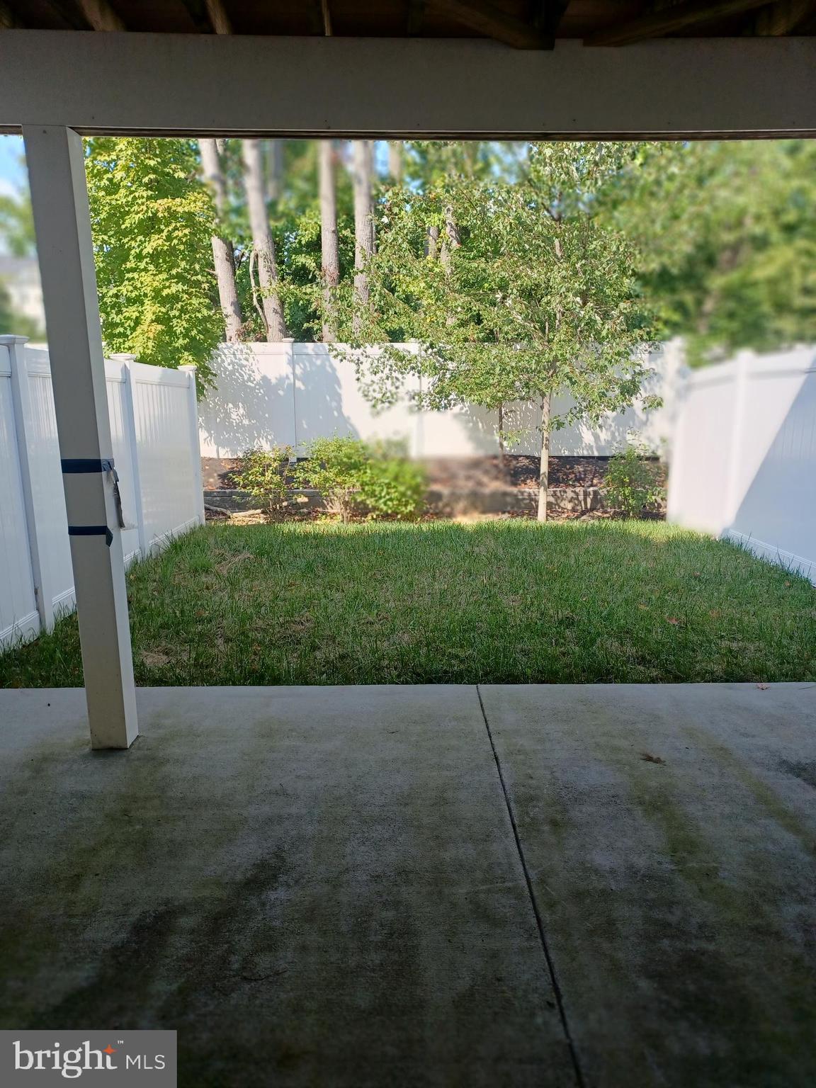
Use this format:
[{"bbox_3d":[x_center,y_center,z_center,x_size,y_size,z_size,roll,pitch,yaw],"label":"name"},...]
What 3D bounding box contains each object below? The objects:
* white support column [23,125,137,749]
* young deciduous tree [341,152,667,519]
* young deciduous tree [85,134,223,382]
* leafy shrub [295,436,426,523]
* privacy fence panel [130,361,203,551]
[{"bbox_3d":[-1.354,-0.357,3.314,0.163,2.560,0.160,0,12,-1],"label":"white support column"},{"bbox_3d":[1.101,-2.685,9.050,3.650,4.900,3.400,0,12,-1],"label":"young deciduous tree"},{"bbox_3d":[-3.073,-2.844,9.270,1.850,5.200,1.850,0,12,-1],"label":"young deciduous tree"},{"bbox_3d":[-0.609,-0.785,9.391,1.500,1.020,1.150,0,12,-1],"label":"leafy shrub"},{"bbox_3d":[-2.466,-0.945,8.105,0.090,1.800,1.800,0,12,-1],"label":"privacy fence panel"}]

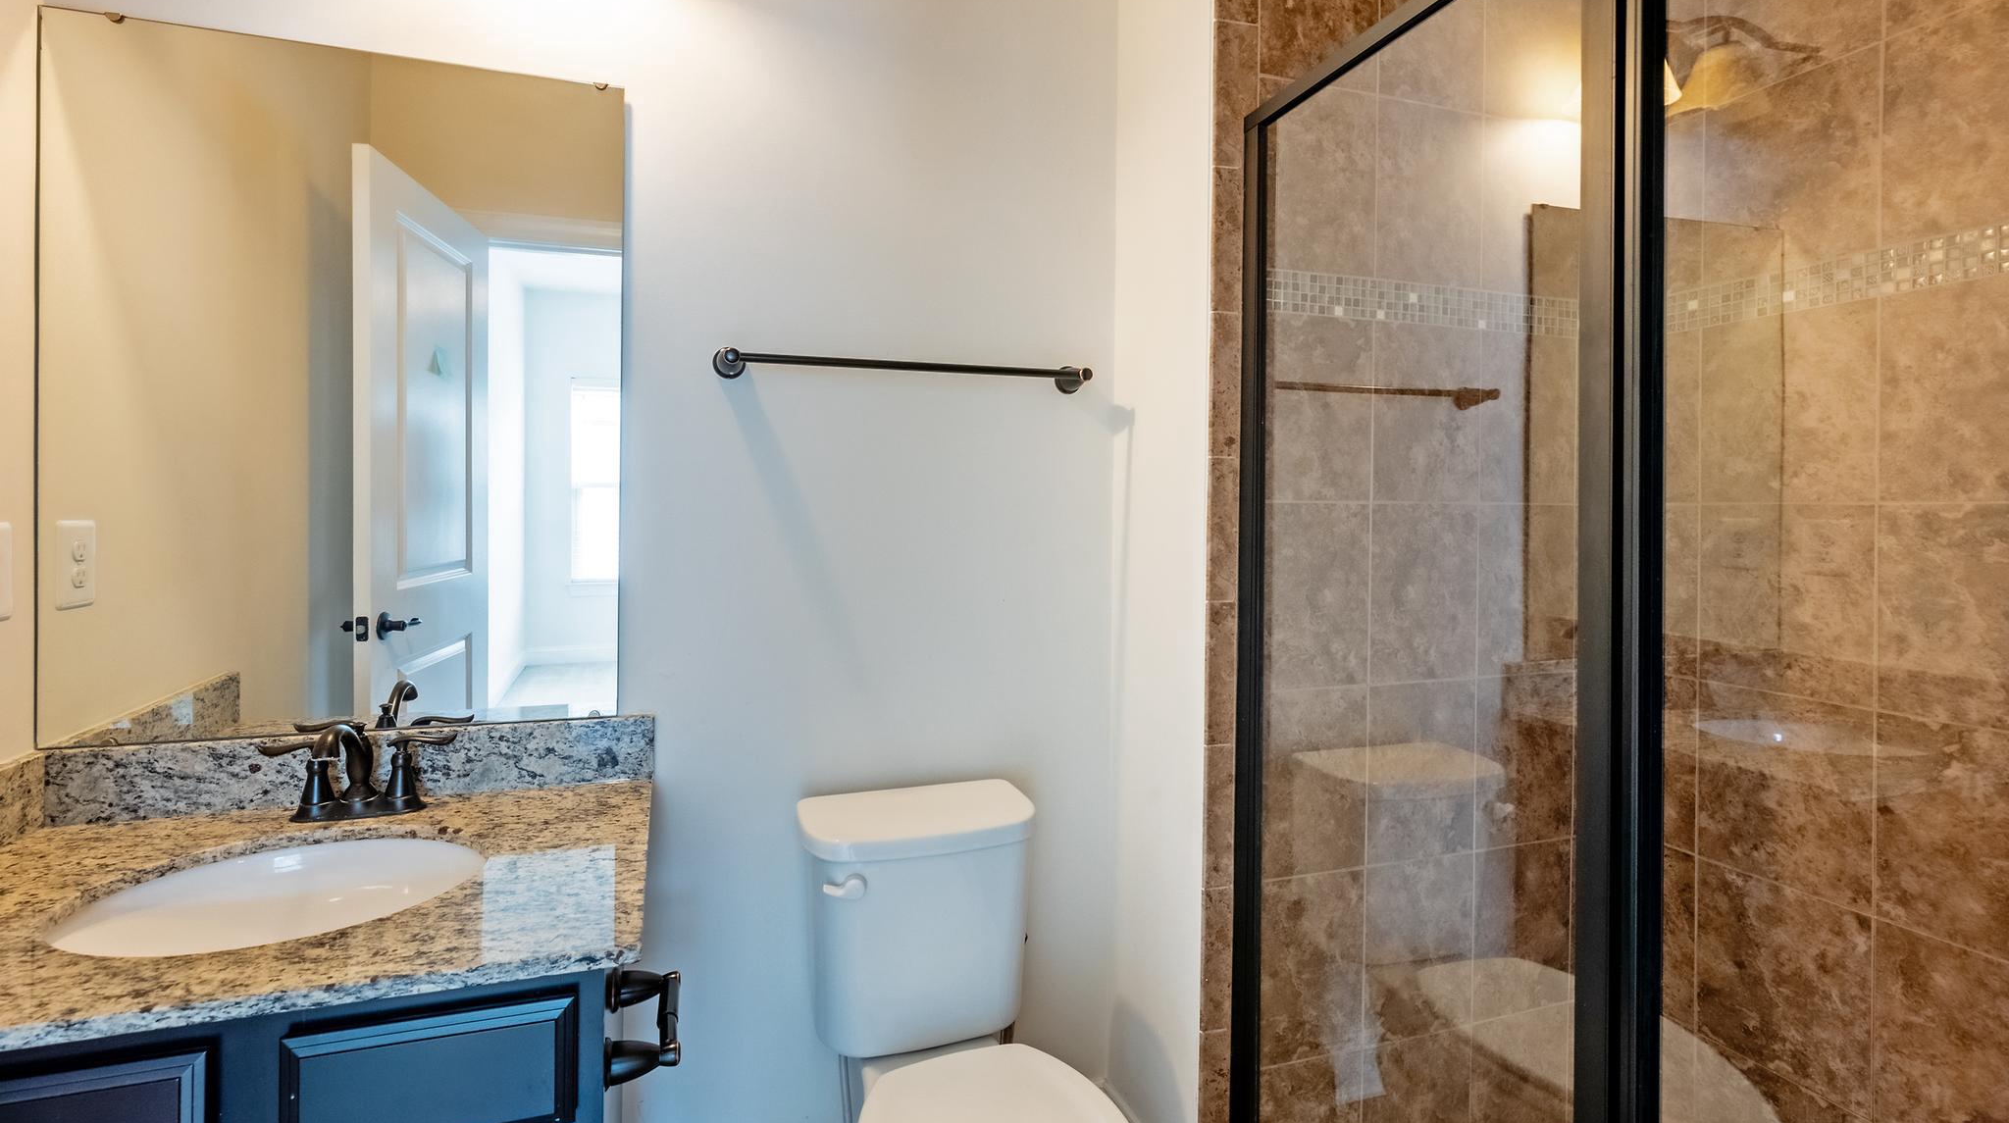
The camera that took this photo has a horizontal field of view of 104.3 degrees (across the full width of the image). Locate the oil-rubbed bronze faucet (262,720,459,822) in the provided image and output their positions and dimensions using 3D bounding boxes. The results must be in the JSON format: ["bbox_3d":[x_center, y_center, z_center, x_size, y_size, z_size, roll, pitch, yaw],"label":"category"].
[{"bbox_3d":[-0.917,0.299,1.089,0.240,0.145,0.185,0,2,-20],"label":"oil-rubbed bronze faucet"}]

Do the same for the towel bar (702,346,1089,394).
[{"bbox_3d":[-0.153,-0.344,1.400,0.665,0.054,0.083,0,2,-19],"label":"towel bar"}]

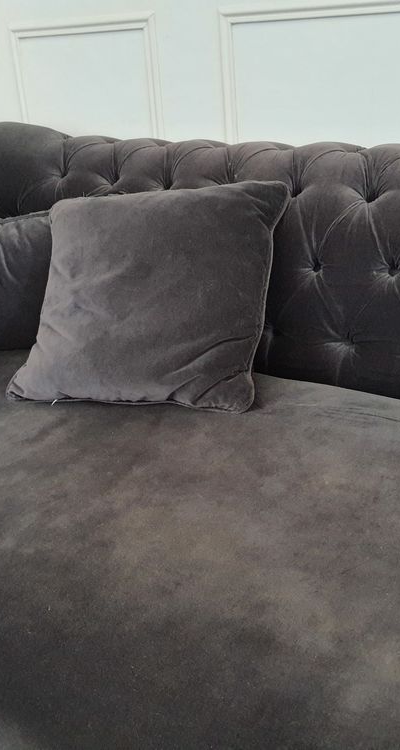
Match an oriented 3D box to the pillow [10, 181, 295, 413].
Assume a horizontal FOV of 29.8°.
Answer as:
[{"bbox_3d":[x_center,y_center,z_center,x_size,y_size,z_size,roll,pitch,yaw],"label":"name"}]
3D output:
[{"bbox_3d":[-0.096,-0.138,1.266,0.440,0.400,0.150,2,-21,21],"label":"pillow"}]

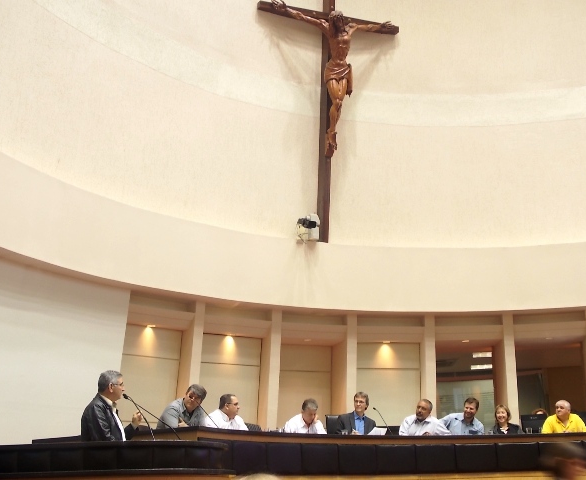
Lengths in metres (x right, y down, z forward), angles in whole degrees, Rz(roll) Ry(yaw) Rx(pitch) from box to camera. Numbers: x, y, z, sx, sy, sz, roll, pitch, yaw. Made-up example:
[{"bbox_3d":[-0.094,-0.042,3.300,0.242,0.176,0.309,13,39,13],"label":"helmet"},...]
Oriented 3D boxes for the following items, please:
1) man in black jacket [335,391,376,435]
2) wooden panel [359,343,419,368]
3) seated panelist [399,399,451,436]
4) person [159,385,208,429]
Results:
[{"bbox_3d":[0.720,2.336,9.661,0.560,1.270,0.750,4,-21,-5],"label":"man in black jacket"},{"bbox_3d":[1.362,1.679,12.324,0.920,0.390,0.050,1,-21,4],"label":"wooden panel"},{"bbox_3d":[1.492,2.374,9.499,0.600,1.220,0.750,1,-21,4],"label":"seated panelist"},{"bbox_3d":[-1.263,2.171,9.208,0.600,1.270,0.750,8,-21,-13],"label":"person"}]

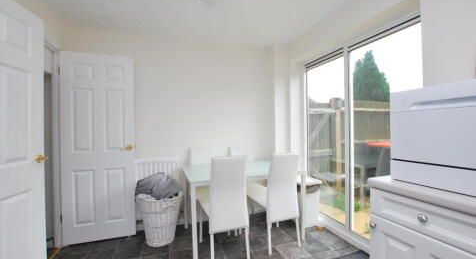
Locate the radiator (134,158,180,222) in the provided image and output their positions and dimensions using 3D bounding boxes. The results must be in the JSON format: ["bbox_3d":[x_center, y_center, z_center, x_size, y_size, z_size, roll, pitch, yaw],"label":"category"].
[{"bbox_3d":[-0.939,0.675,2.340,0.480,0.670,0.090,-1,0,-19],"label":"radiator"}]

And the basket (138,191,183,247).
[{"bbox_3d":[-0.833,0.951,2.127,0.455,0.490,0.455,-1,0,-19],"label":"basket"}]

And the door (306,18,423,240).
[{"bbox_3d":[1.169,0.138,2.102,0.100,2.050,1.450,-1,0,-19],"label":"door"}]

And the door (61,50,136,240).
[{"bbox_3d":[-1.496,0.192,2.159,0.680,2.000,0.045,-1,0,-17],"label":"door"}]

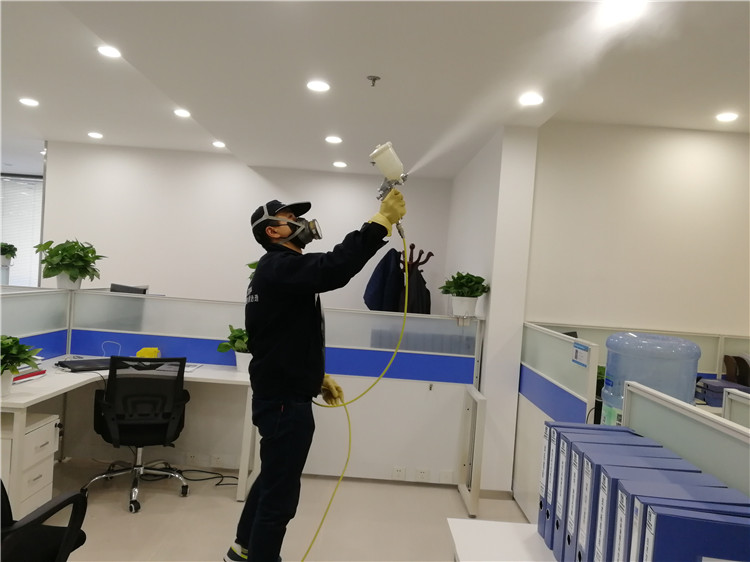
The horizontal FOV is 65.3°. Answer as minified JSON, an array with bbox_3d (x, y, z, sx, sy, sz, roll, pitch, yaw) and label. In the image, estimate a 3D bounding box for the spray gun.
[{"bbox_3d":[0.074,-0.388,2.480,0.185,0.360,0.110,-35,0,0],"label":"spray gun"}]

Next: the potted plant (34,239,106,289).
[{"bbox_3d":[-2.135,-0.123,4.100,0.460,0.335,0.400,4,1,0],"label":"potted plant"}]

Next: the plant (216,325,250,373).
[{"bbox_3d":[-0.881,0.449,3.950,0.350,0.335,0.330,4,1,0],"label":"plant"}]

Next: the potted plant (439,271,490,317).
[{"bbox_3d":[0.626,0.087,4.090,0.350,0.310,0.300,4,1,0],"label":"potted plant"}]

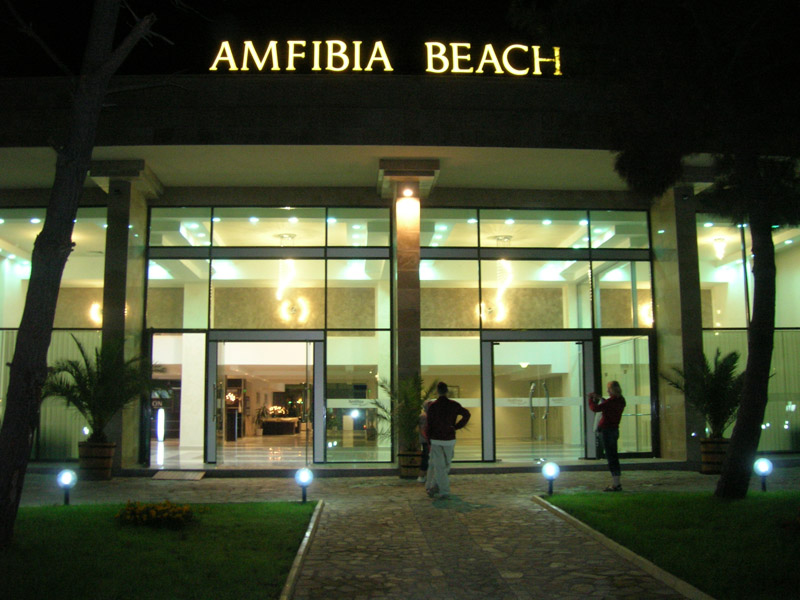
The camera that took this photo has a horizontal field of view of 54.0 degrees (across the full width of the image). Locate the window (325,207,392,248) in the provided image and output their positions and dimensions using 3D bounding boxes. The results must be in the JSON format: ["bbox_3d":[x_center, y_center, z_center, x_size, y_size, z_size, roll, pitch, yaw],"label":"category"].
[{"bbox_3d":[-0.865,-1.514,16.401,1.334,0.806,0.080,0,-6,-3],"label":"window"}]

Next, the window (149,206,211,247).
[{"bbox_3d":[-4.351,-1.447,15.575,1.250,0.826,0.080,0,-6,-3],"label":"window"}]

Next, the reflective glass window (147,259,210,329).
[{"bbox_3d":[-4.377,-0.123,15.567,1.235,1.398,0.100,0,-7,-2],"label":"reflective glass window"}]

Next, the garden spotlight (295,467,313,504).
[{"bbox_3d":[-1.361,2.636,11.180,0.250,0.505,0.250,0,-6,-3],"label":"garden spotlight"}]

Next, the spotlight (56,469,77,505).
[{"bbox_3d":[-4.731,2.652,11.173,0.250,0.491,0.250,0,-6,-3],"label":"spotlight"}]

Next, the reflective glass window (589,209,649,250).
[{"bbox_3d":[4.489,-1.440,16.106,1.274,0.802,0.080,0,-6,-3],"label":"reflective glass window"}]

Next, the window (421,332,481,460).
[{"bbox_3d":[0.988,1.898,15.533,1.252,2.571,0.080,0,-6,-3],"label":"window"}]

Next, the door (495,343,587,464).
[{"bbox_3d":[2.769,1.996,15.614,1.833,2.365,0.120,0,-7,-2],"label":"door"}]

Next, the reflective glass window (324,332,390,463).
[{"bbox_3d":[-0.805,1.894,15.425,1.274,2.572,0.080,0,-6,-3],"label":"reflective glass window"}]

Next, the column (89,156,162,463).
[{"bbox_3d":[-5.215,0.340,14.705,1.099,5.613,1.492,0,-7,-2],"label":"column"}]

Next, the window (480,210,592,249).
[{"bbox_3d":[2.746,-1.444,16.024,2.261,0.820,0.100,0,-7,-2],"label":"window"}]

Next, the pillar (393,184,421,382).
[{"bbox_3d":[0.143,0.480,15.502,0.436,5.474,1.250,0,-6,-3],"label":"pillar"}]

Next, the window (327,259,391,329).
[{"bbox_3d":[-0.851,-0.122,16.244,1.332,1.468,0.080,0,-6,-3],"label":"window"}]

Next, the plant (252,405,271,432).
[{"bbox_3d":[-4.165,3.601,23.633,0.481,0.977,0.480,0,-6,-3],"label":"plant"}]

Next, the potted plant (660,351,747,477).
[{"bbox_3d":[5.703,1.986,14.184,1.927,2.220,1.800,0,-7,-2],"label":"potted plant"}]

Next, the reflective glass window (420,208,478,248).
[{"bbox_3d":[1.011,-1.458,15.953,1.192,0.816,0.100,0,-7,-2],"label":"reflective glass window"}]

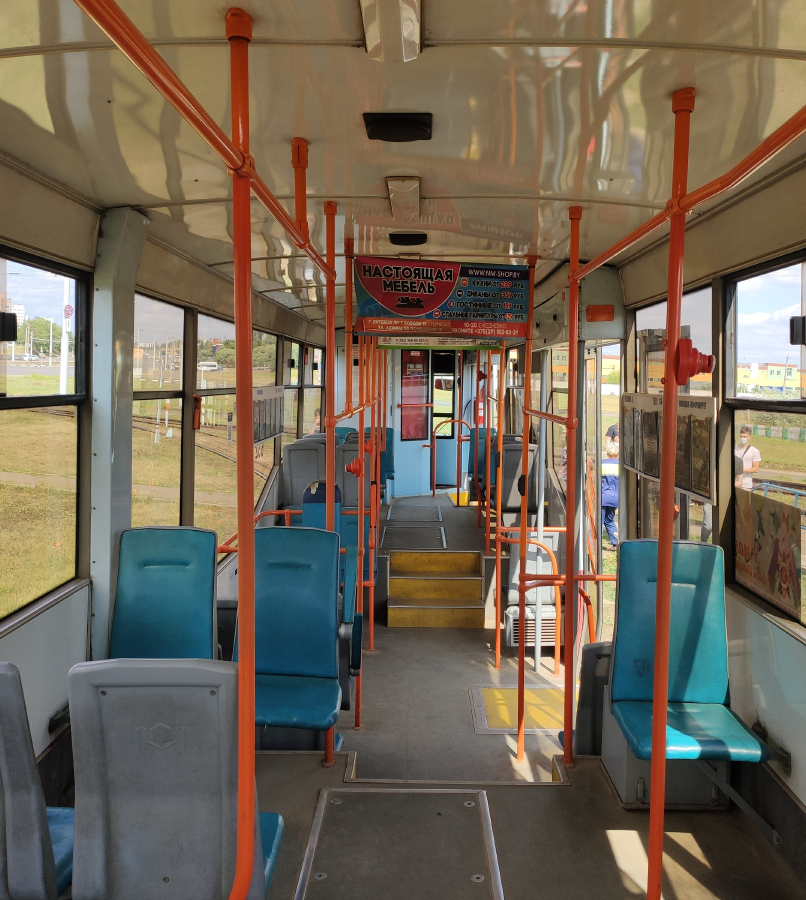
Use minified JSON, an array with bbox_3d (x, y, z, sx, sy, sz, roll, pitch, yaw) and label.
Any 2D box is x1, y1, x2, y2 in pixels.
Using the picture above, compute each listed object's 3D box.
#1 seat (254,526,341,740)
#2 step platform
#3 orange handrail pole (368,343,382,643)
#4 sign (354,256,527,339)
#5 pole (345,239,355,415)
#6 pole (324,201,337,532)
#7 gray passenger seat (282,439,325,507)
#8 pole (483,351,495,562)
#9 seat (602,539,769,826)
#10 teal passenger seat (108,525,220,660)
[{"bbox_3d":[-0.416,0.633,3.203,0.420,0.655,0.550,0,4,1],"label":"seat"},{"bbox_3d":[0.280,1.171,7.634,0.804,0.525,0.558,0,4,1],"label":"step platform"},{"bbox_3d":[-0.225,0.183,6.648,0.037,2.645,0.037,0,4,1],"label":"orange handrail pole"},{"bbox_3d":[0.201,-0.739,4.448,0.891,0.370,0.020,-1,5,-15],"label":"sign"},{"bbox_3d":[-0.254,-0.588,4.293,0.037,0.827,0.037,0,4,1],"label":"pole"},{"bbox_3d":[-0.279,0.157,3.427,0.037,2.150,0.037,0,4,1],"label":"pole"},{"bbox_3d":[-0.875,0.257,8.088,0.420,0.660,0.550,0,4,1],"label":"gray passenger seat"},{"bbox_3d":[0.738,-0.144,7.630,0.037,2.100,0.037,0,4,1],"label":"pole"},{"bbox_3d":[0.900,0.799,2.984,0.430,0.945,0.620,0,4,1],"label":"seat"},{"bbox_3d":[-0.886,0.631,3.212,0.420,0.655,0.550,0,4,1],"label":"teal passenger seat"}]

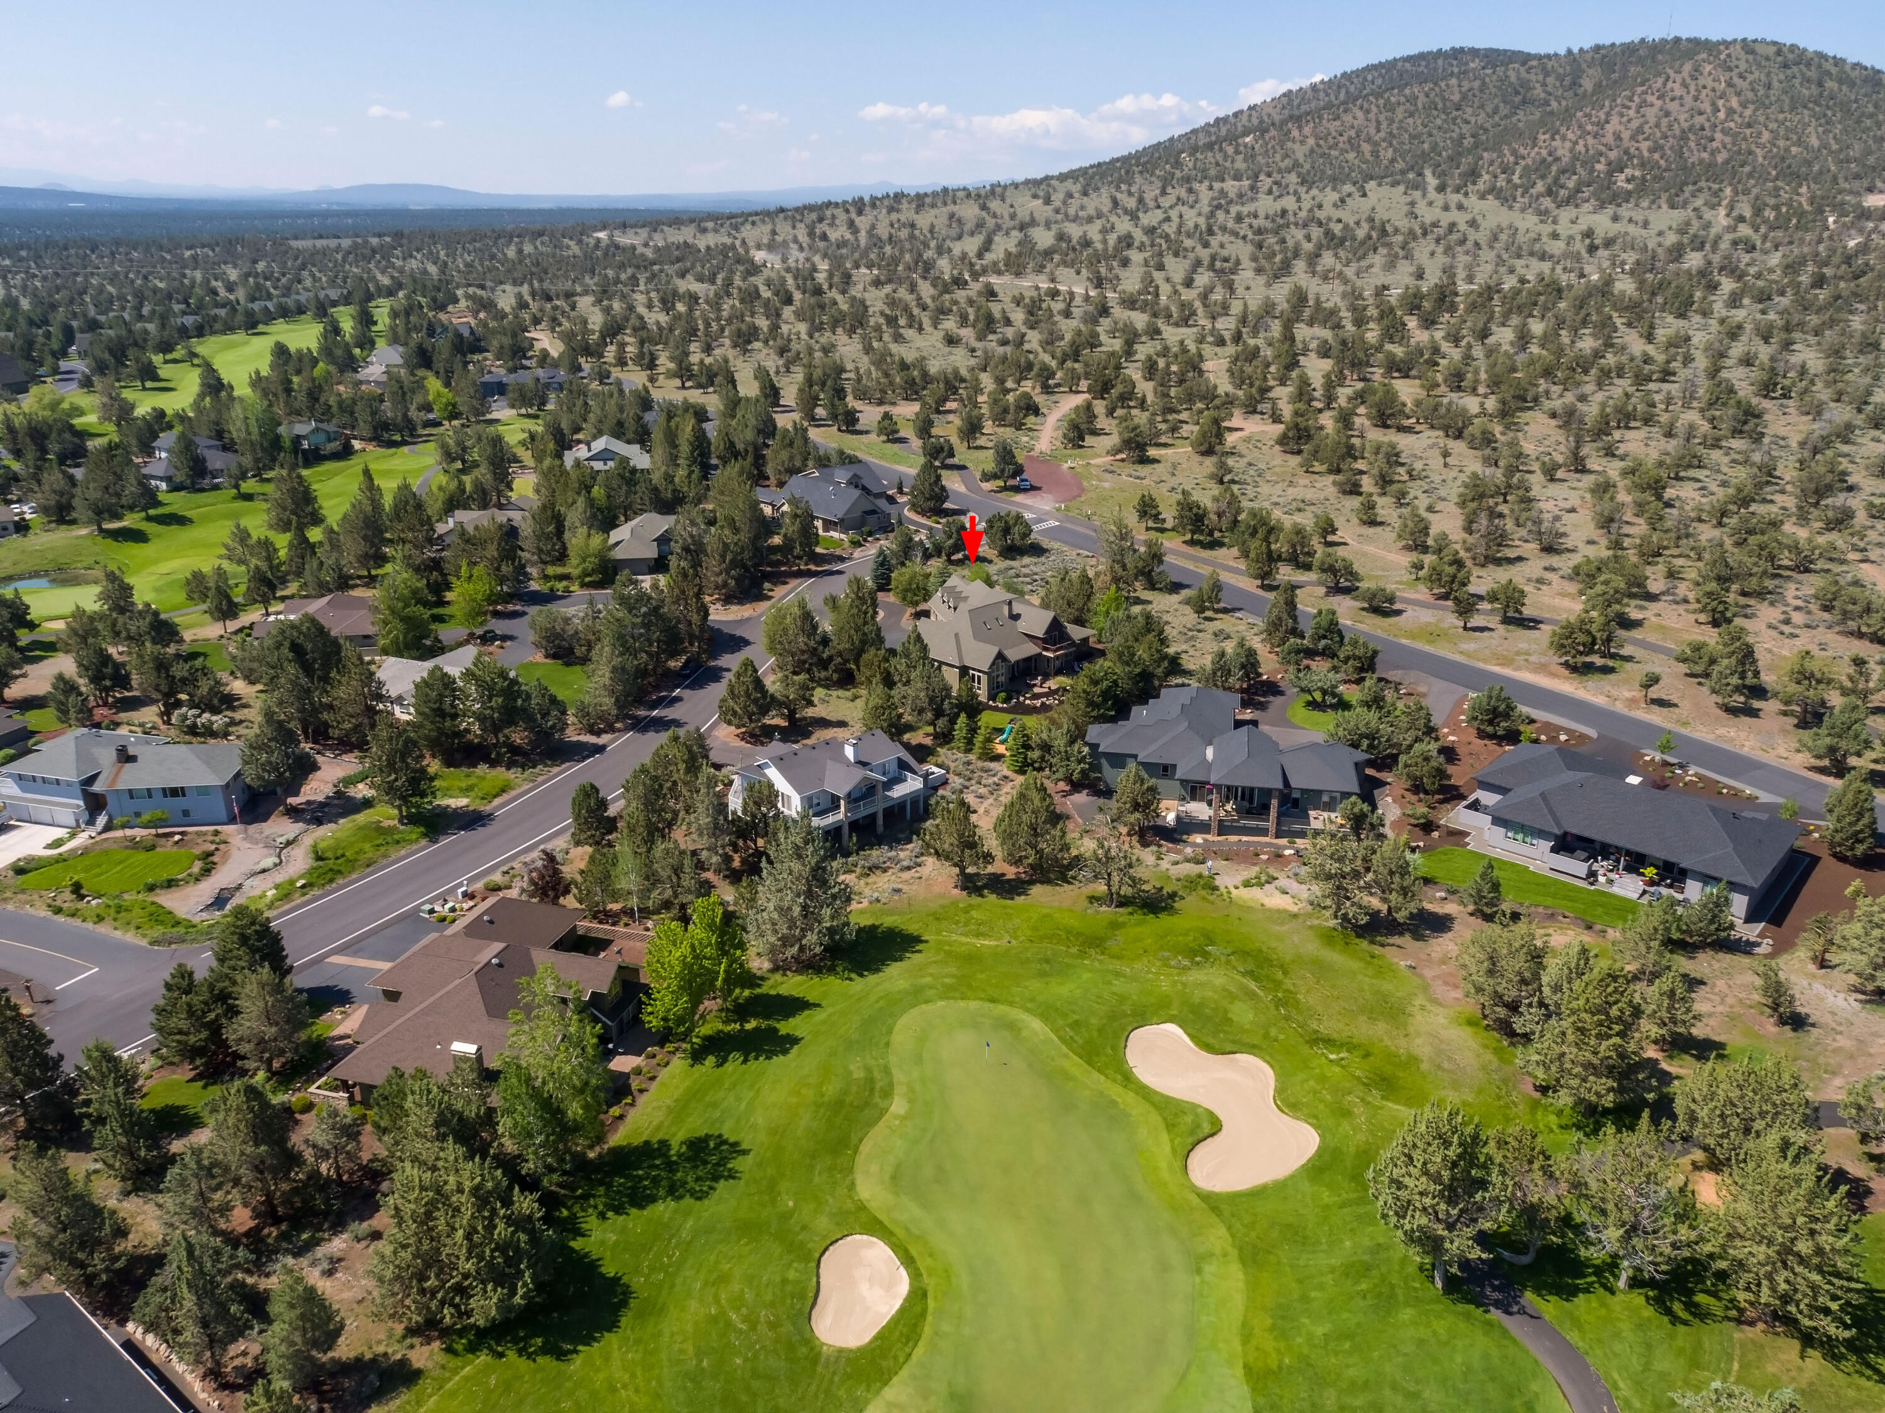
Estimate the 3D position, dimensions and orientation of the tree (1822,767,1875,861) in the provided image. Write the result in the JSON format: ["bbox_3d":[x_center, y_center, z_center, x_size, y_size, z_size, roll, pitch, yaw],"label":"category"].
[{"bbox_3d":[84.999,9.959,122.371,4.848,9.426,4.848,0,22,0],"label":"tree"}]

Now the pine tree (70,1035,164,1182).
[{"bbox_3d":[-52.580,25.810,83.840,5.200,10.840,5.200,0,21,0],"label":"pine tree"}]

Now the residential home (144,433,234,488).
[{"bbox_3d":[-171.860,-56.110,297.860,18.000,7.500,18.000,0,21,0],"label":"residential home"}]

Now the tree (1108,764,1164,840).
[{"bbox_3d":[19.320,9.520,130.400,5.130,7.630,5.130,0,21,0],"label":"tree"}]

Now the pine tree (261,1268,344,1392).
[{"bbox_3d":[-35.090,34.100,71.690,4.390,7.840,4.390,0,21,0],"label":"pine tree"}]

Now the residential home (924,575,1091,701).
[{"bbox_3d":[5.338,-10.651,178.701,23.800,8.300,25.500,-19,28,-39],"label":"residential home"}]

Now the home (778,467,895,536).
[{"bbox_3d":[-18.880,-42.430,261.820,26.460,7.350,25.970,-20,29,-41],"label":"home"}]

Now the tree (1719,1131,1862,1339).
[{"bbox_3d":[47.430,29.300,72.510,7.850,12.600,7.850,0,21,0],"label":"tree"}]

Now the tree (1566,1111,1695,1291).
[{"bbox_3d":[38.103,27.500,72.621,6.987,12.416,6.987,0,22,0],"label":"tree"}]

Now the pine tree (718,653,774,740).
[{"bbox_3d":[-23.414,-1.628,156.778,6.503,9.653,6.503,0,22,0],"label":"pine tree"}]

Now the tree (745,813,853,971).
[{"bbox_3d":[-12.100,16.010,110.890,8.840,13.040,8.840,0,21,0],"label":"tree"}]

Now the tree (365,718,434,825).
[{"bbox_3d":[-55.318,6.408,133.455,6.566,11.873,6.566,0,22,0],"label":"tree"}]

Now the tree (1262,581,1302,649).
[{"bbox_3d":[47.950,-12.850,184.430,5.610,9.560,5.610,0,21,0],"label":"tree"}]

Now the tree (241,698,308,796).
[{"bbox_3d":[-69.150,4.890,135.120,6.400,12.440,6.400,0,21,0],"label":"tree"}]

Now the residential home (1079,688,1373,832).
[{"bbox_3d":[31.020,4.980,142.300,29.400,7.840,25.680,4,22,9],"label":"residential home"}]

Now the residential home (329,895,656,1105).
[{"bbox_3d":[-34.740,22.530,102.690,20.580,5.880,24.500,6,22,16],"label":"residential home"}]

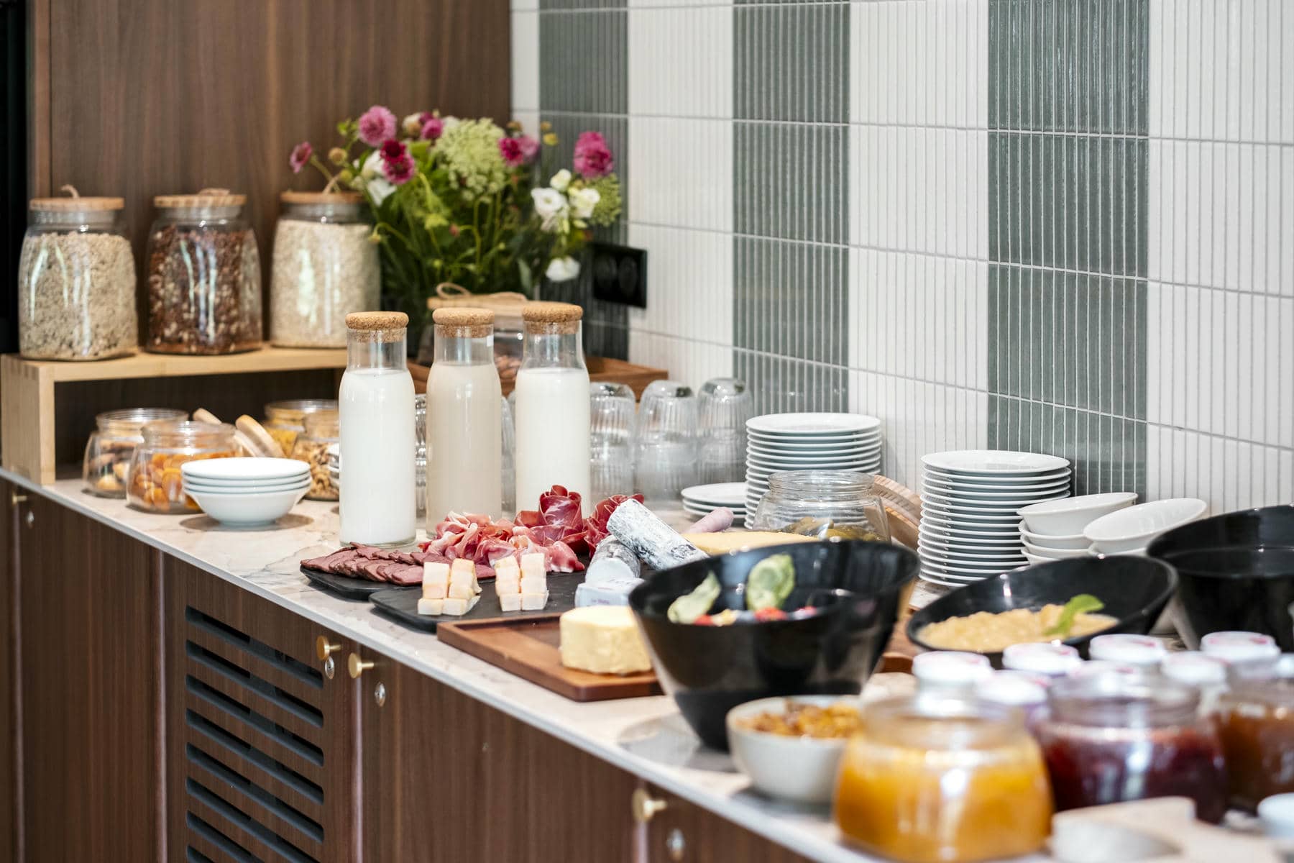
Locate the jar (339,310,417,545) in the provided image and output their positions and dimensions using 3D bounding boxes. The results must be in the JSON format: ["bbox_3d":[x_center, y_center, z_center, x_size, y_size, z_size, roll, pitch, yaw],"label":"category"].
[{"bbox_3d":[-0.315,-0.004,3.534,0.087,0.270,0.087,0,7,0],"label":"jar"}]

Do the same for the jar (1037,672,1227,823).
[{"bbox_3d":[0.363,0.238,2.290,0.155,0.095,0.155,0,7,0],"label":"jar"}]

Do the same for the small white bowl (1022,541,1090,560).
[{"bbox_3d":[0.439,0.129,3.053,0.123,0.058,0.123,0,7,0],"label":"small white bowl"}]

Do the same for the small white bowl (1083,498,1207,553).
[{"bbox_3d":[0.489,0.105,2.954,0.124,0.059,0.124,-7,10,1],"label":"small white bowl"}]

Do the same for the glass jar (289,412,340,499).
[{"bbox_3d":[-0.389,0.031,3.928,0.155,0.098,0.155,0,7,0],"label":"glass jar"}]

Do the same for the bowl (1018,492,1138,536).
[{"bbox_3d":[0.438,0.094,3.052,0.123,0.059,0.123,-5,6,1],"label":"bowl"}]

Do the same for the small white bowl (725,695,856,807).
[{"bbox_3d":[0.134,0.250,2.356,0.141,0.060,0.141,0,7,0],"label":"small white bowl"}]

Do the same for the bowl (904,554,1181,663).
[{"bbox_3d":[0.337,0.172,2.564,0.230,0.112,0.230,0,7,0],"label":"bowl"}]

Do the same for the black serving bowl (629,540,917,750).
[{"bbox_3d":[0.101,0.173,2.407,0.230,0.149,0.230,0,7,0],"label":"black serving bowl"}]

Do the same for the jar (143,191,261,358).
[{"bbox_3d":[-0.593,-0.213,4.047,0.153,0.208,0.153,-4,8,-27],"label":"jar"}]

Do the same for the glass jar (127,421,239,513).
[{"bbox_3d":[-0.581,0.045,3.827,0.155,0.099,0.155,0,7,0],"label":"glass jar"}]

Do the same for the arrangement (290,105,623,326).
[{"bbox_3d":[-0.270,-0.287,4.179,0.430,0.350,0.360,-4,8,-27],"label":"arrangement"}]

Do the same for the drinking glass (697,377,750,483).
[{"bbox_3d":[0.102,0.004,3.920,0.072,0.146,0.072,0,7,0],"label":"drinking glass"}]

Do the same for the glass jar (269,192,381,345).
[{"bbox_3d":[-0.442,-0.224,4.135,0.151,0.208,0.151,0,7,0],"label":"glass jar"}]

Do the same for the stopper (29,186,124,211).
[{"bbox_3d":[-0.779,-0.320,4.117,0.129,0.031,0.129,0,7,0],"label":"stopper"}]

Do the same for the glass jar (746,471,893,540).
[{"bbox_3d":[0.186,0.098,3.211,0.150,0.098,0.150,0,7,0],"label":"glass jar"}]

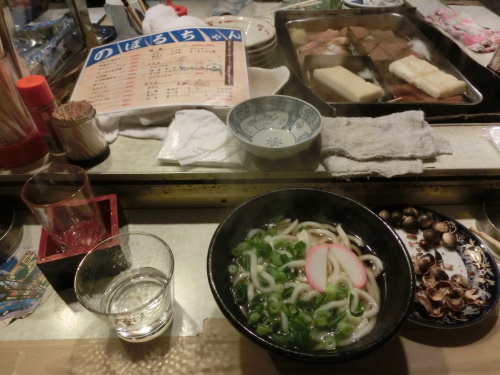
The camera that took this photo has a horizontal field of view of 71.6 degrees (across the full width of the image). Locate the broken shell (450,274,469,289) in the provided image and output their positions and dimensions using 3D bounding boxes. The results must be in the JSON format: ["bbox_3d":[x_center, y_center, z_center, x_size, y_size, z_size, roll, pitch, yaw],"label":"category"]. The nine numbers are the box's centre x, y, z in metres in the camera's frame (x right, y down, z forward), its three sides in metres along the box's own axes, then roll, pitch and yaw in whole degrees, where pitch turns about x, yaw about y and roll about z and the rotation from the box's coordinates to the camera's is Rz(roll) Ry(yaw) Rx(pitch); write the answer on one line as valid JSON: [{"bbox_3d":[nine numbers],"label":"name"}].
[{"bbox_3d":[0.236,0.106,0.390,0.020,0.012,0.016,-1,44,0],"label":"broken shell"}]

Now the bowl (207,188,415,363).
[{"bbox_3d":[0.059,0.099,0.376,0.197,0.081,0.197,0,44,0],"label":"bowl"}]

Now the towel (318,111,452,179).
[{"bbox_3d":[0.182,-0.066,0.481,0.172,0.029,0.115,-2,44,-1],"label":"towel"}]

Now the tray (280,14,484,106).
[{"bbox_3d":[0.248,-0.264,0.745,0.287,0.065,0.420,-2,44,-1],"label":"tray"}]

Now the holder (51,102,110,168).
[{"bbox_3d":[-0.226,-0.072,0.462,0.058,0.069,0.058,-1,44,0],"label":"holder"}]

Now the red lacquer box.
[{"bbox_3d":[-0.201,0.066,0.433,0.085,0.055,0.085,-13,45,-12],"label":"red lacquer box"}]

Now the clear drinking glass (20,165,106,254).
[{"bbox_3d":[-0.213,0.034,0.417,0.068,0.103,0.068,-1,44,0],"label":"clear drinking glass"}]

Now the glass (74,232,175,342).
[{"bbox_3d":[-0.119,0.110,0.364,0.091,0.086,0.091,-1,44,0],"label":"glass"}]

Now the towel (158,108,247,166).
[{"bbox_3d":[-0.063,-0.072,0.494,0.113,0.021,0.113,-1,44,0],"label":"towel"}]

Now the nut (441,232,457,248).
[{"bbox_3d":[0.247,0.066,0.431,0.019,0.019,0.019,-1,44,0],"label":"nut"}]

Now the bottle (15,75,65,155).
[{"bbox_3d":[-0.269,-0.093,0.462,0.038,0.100,0.038,-1,44,0],"label":"bottle"}]

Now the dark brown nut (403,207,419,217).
[{"bbox_3d":[0.217,0.035,0.468,0.019,0.018,0.019,0,44,0],"label":"dark brown nut"}]

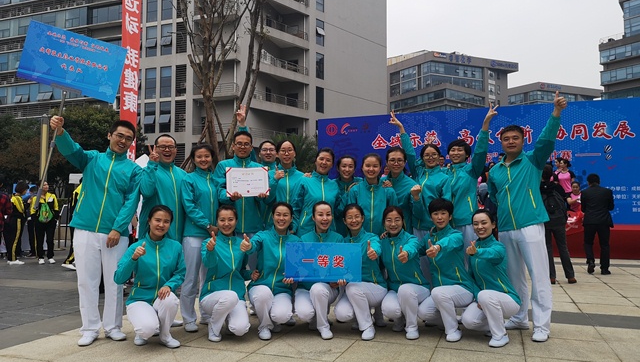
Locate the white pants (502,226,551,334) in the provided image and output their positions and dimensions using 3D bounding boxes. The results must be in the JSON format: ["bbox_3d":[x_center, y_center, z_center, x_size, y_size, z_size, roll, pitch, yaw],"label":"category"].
[{"bbox_3d":[1.729,0.812,4.200,0.430,0.980,0.360,-1,-3,29],"label":"white pants"}]

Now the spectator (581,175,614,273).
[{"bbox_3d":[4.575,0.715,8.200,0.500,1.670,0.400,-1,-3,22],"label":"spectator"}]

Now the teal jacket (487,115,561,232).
[{"bbox_3d":[1.700,-0.063,4.170,0.600,0.940,0.330,-2,-4,30],"label":"teal jacket"}]

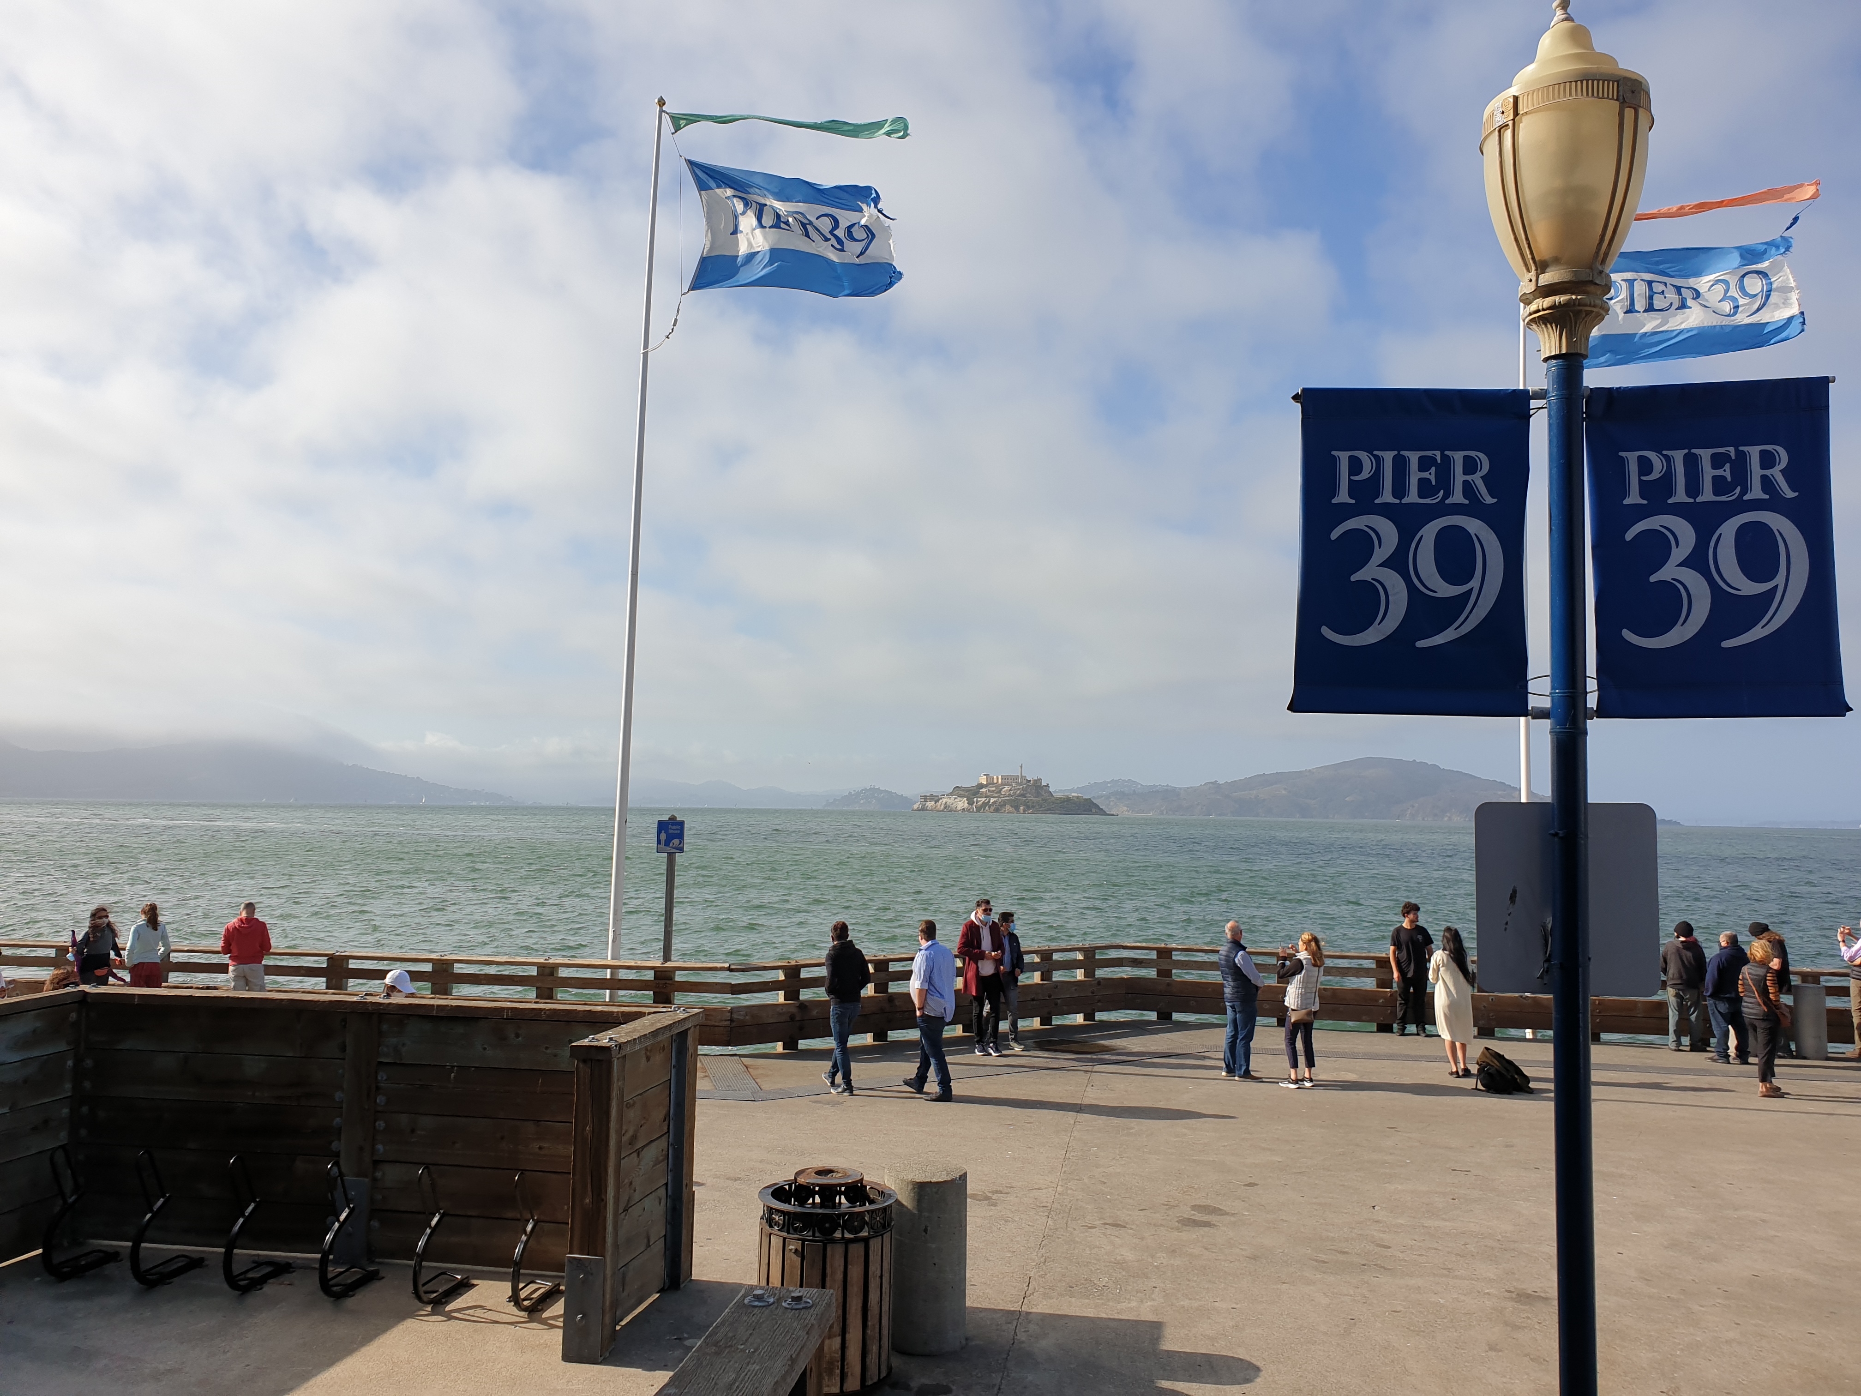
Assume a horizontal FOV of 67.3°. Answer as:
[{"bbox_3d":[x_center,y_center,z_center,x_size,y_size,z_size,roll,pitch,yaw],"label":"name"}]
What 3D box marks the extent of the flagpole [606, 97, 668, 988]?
[{"bbox_3d":[-3.624,-1.615,17.179,0.150,12.027,0.150,2,-5,0],"label":"flagpole"}]

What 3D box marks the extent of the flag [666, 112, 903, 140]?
[{"bbox_3d":[-1.790,-7.149,17.467,3.100,0.360,0.350,0,-5,7],"label":"flag"}]

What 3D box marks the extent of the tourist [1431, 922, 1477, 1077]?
[{"bbox_3d":[6.005,3.478,16.131,0.500,1.671,0.380,3,-5,-17],"label":"tourist"}]

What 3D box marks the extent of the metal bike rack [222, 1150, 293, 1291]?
[{"bbox_3d":[-4.174,3.184,8.676,0.210,0.790,0.540,0,-5,11],"label":"metal bike rack"}]

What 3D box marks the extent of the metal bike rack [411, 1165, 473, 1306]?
[{"bbox_3d":[-2.906,3.075,8.143,0.260,0.820,0.690,0,-5,8],"label":"metal bike rack"}]

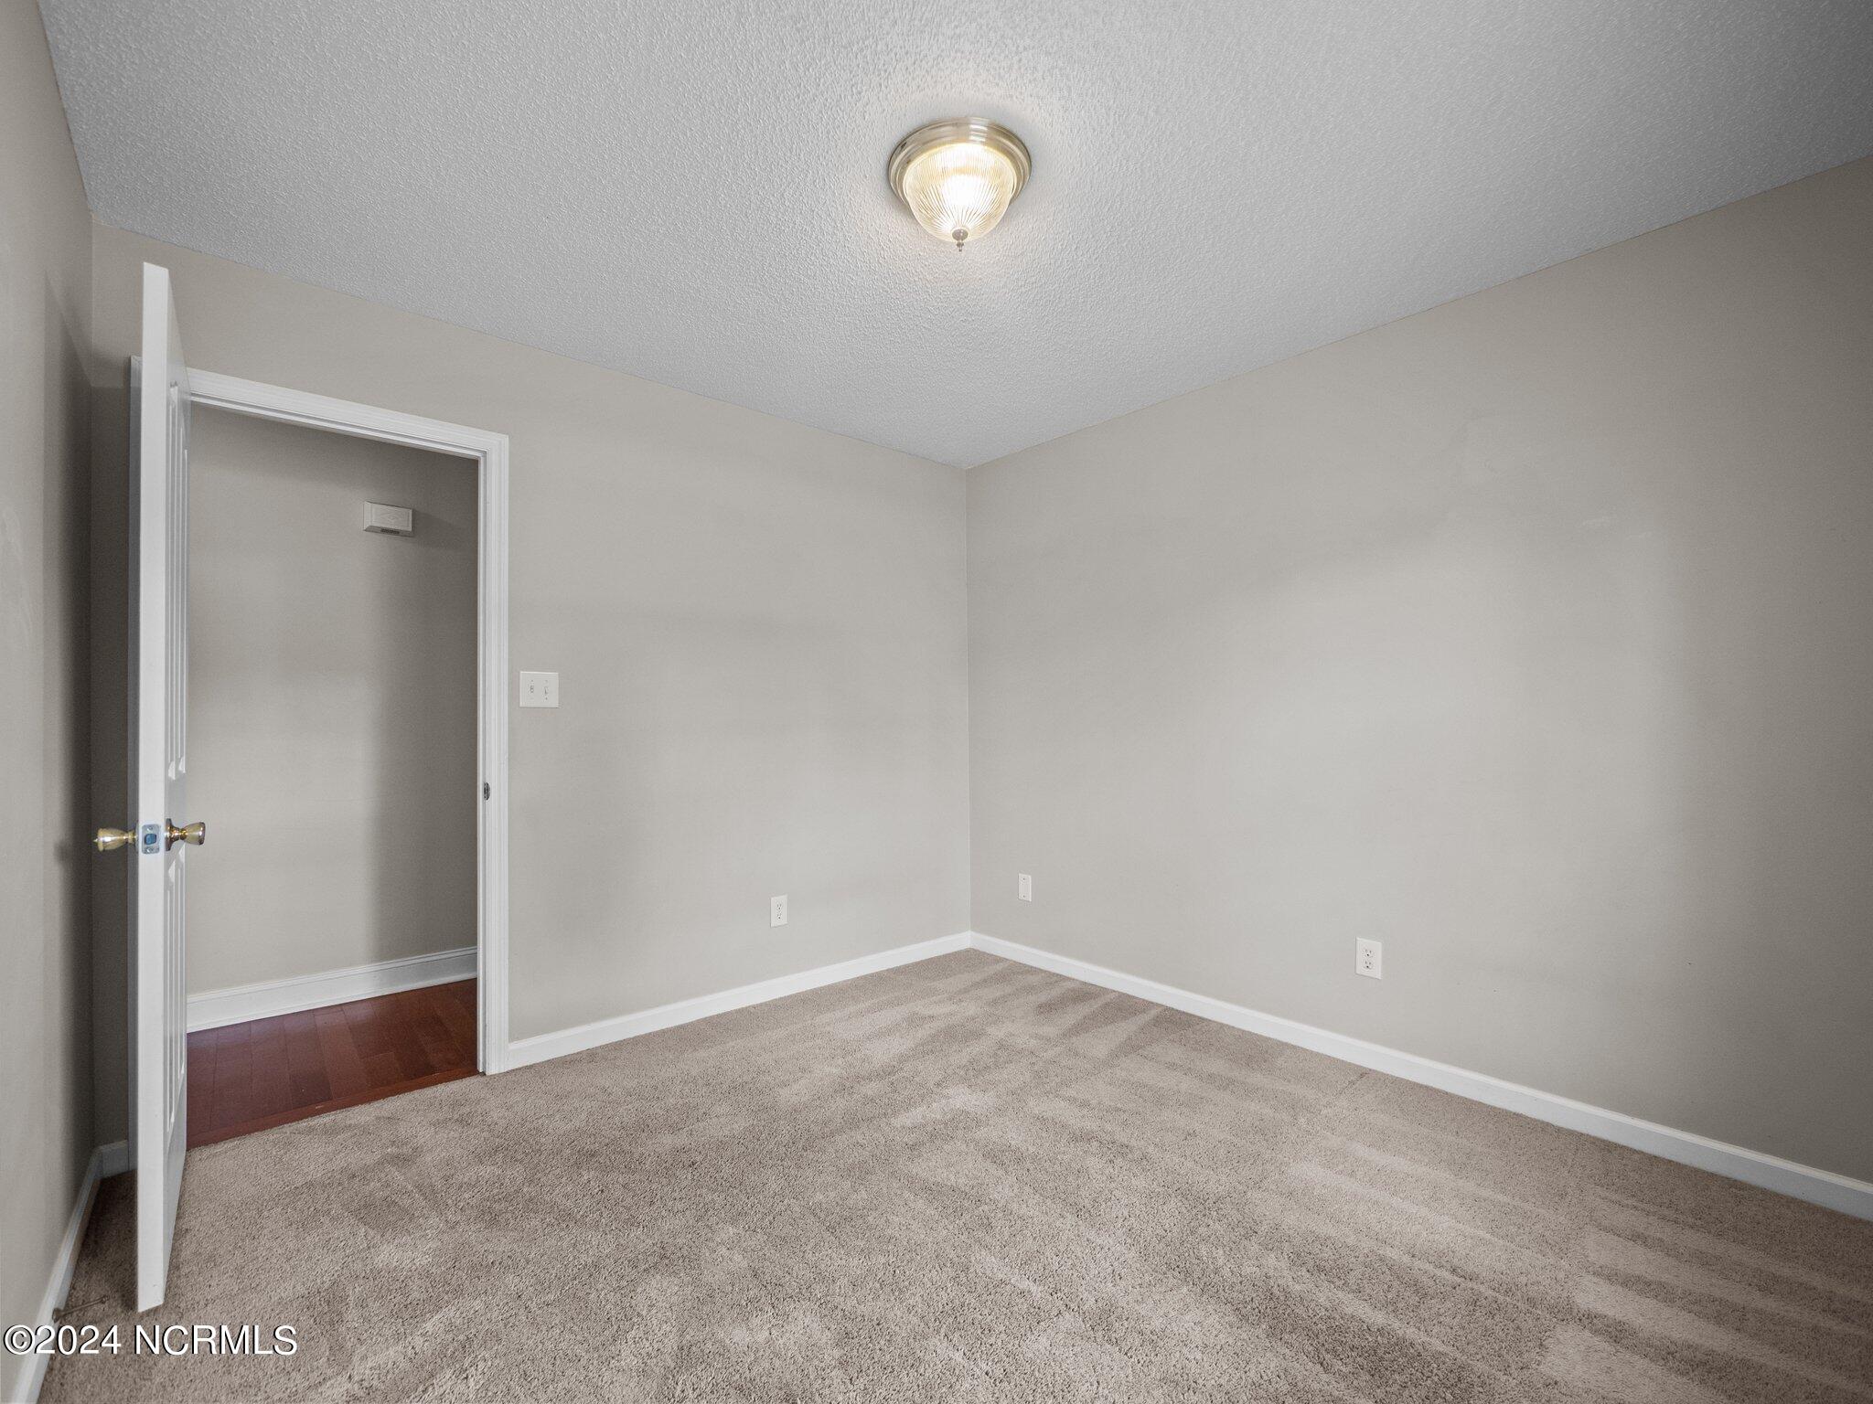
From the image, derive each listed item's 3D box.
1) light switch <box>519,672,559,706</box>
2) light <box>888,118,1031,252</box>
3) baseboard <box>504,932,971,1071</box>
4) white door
[{"bbox_3d":[-1.340,-0.041,2.561,0.117,0.116,0.008,0,-1,-40],"label":"light switch"},{"bbox_3d":[0.054,-1.134,1.746,0.331,0.191,0.331,0,-1,0],"label":"light"},{"bbox_3d":[-0.615,1.174,3.142,2.062,0.081,0.015,0,-1,-40],"label":"baseboard"},{"bbox_3d":[-1.746,0.167,1.728,0.038,2.015,0.723,0,-1,-42],"label":"white door"}]

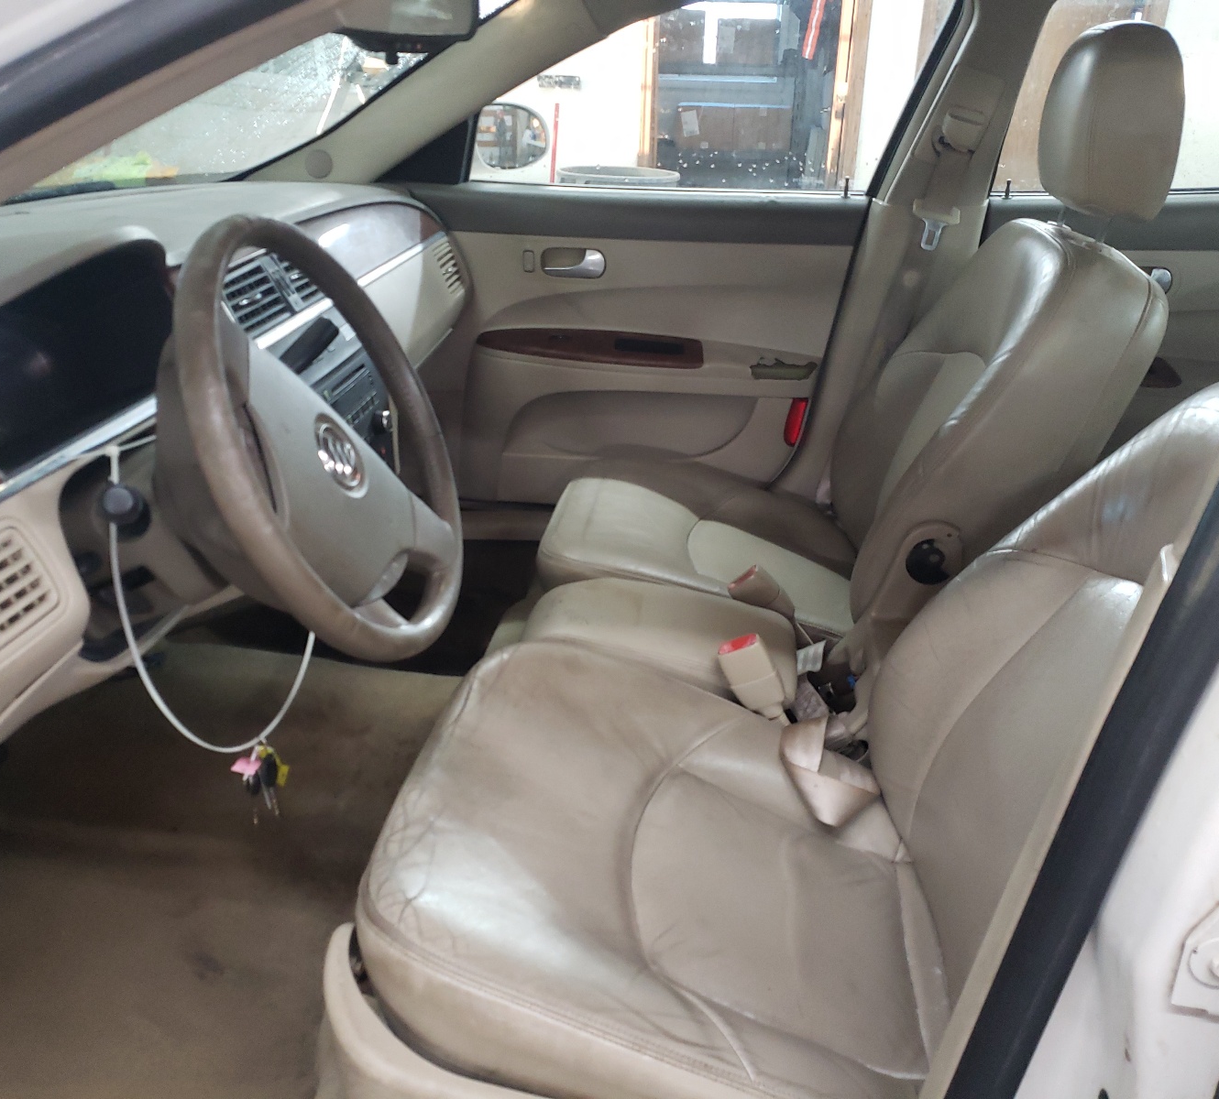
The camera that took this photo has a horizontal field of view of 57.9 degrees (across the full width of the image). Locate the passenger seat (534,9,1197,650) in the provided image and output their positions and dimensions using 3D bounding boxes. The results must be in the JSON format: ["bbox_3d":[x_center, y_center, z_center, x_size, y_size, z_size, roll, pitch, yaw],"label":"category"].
[{"bbox_3d":[0.320,-0.274,1.581,0.820,0.885,0.510,4,25,7],"label":"passenger seat"}]

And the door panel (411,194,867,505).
[{"bbox_3d":[0.004,-0.341,1.965,0.825,0.605,0.120,4,25,7],"label":"door panel"}]

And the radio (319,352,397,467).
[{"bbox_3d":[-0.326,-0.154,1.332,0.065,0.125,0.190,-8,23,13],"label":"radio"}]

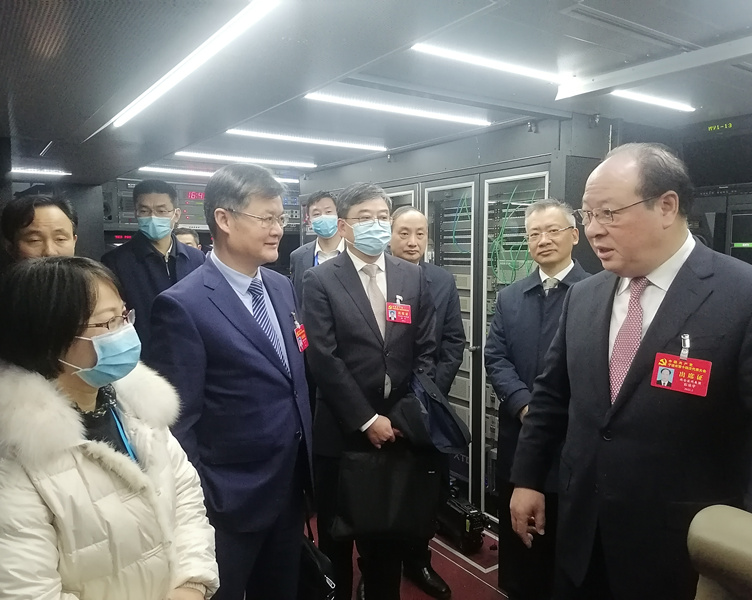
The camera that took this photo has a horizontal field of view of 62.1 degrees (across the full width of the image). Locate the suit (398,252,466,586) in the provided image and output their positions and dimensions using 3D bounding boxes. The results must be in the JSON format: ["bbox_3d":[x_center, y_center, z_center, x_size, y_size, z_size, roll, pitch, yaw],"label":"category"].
[{"bbox_3d":[0.168,0.545,2.730,0.500,1.440,0.300,0,5,3],"label":"suit"}]

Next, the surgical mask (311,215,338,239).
[{"bbox_3d":[-0.235,-0.337,2.880,0.135,0.108,0.085,1,5,15],"label":"surgical mask"}]

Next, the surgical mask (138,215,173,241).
[{"bbox_3d":[-0.895,-0.291,2.540,0.138,0.108,0.085,-1,7,-5],"label":"surgical mask"}]

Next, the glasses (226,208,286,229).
[{"bbox_3d":[-0.310,-0.208,1.600,0.140,0.045,0.143,16,14,19],"label":"glasses"}]

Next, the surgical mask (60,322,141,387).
[{"bbox_3d":[-0.494,0.101,1.120,0.110,0.105,0.130,3,6,3],"label":"surgical mask"}]

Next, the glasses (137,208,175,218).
[{"bbox_3d":[-0.900,-0.349,2.575,0.140,0.043,0.135,-1,9,-3],"label":"glasses"}]

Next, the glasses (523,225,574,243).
[{"bbox_3d":[0.640,-0.232,2.235,0.135,0.045,0.142,-11,3,-41],"label":"glasses"}]

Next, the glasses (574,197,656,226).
[{"bbox_3d":[0.478,-0.172,1.215,0.140,0.045,0.143,-17,10,-9],"label":"glasses"}]

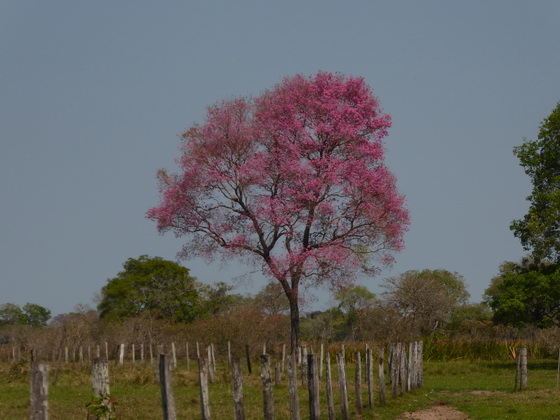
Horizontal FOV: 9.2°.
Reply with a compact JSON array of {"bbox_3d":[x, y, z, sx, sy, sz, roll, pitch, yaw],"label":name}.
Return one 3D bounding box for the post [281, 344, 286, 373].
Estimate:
[{"bbox_3d":[0.158,6.401,147.745,0.116,1.323,0.116,0,-2,0],"label":"post"}]

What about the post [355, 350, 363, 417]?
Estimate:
[{"bbox_3d":[1.711,3.759,75.000,0.121,1.343,0.121,-1,-2,1],"label":"post"}]

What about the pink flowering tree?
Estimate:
[{"bbox_3d":[-0.147,0.323,203.000,15.363,16.770,14.595,-1,-2,0],"label":"pink flowering tree"}]

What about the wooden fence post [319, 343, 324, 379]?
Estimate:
[{"bbox_3d":[1.635,5.941,135.750,0.111,1.333,0.111,0,-2,0],"label":"wooden fence post"}]

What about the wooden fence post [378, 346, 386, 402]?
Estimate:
[{"bbox_3d":[2.497,4.031,84.576,0.130,1.344,0.130,0,-2,0],"label":"wooden fence post"}]

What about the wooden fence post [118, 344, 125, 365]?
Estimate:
[{"bbox_3d":[-9.356,8.571,205.000,0.225,1.214,0.225,0,-2,-3],"label":"wooden fence post"}]

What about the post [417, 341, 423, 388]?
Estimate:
[{"bbox_3d":[4.290,4.711,105.567,0.143,1.403,0.143,0,-2,0],"label":"post"}]

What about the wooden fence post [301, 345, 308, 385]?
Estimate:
[{"bbox_3d":[0.852,5.317,118.000,0.177,1.397,0.177,-1,-2,0],"label":"wooden fence post"}]

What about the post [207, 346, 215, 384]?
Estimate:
[{"bbox_3d":[-2.450,5.509,123.453,0.129,1.319,0.129,0,-2,0],"label":"post"}]

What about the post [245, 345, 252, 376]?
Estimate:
[{"bbox_3d":[-1.417,6.900,159.777,0.130,1.292,0.130,0,-2,0],"label":"post"}]

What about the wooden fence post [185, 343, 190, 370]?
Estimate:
[{"bbox_3d":[-4.624,7.363,174.000,0.126,1.407,0.126,-1,-2,-2],"label":"wooden fence post"}]

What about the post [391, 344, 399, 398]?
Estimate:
[{"bbox_3d":[3.122,4.378,94.000,0.171,1.480,0.171,-1,-2,2],"label":"post"}]

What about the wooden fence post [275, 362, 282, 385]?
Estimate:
[{"bbox_3d":[-0.075,5.564,117.633,0.146,0.731,0.146,0,-2,0],"label":"wooden fence post"}]

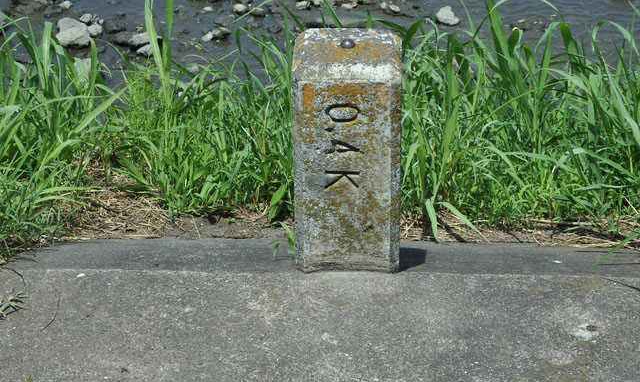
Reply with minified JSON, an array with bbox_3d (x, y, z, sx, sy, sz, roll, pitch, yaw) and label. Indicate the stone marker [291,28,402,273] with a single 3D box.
[{"bbox_3d":[0.046,-0.063,2.345,0.166,0.356,0.168,1,30,3],"label":"stone marker"}]

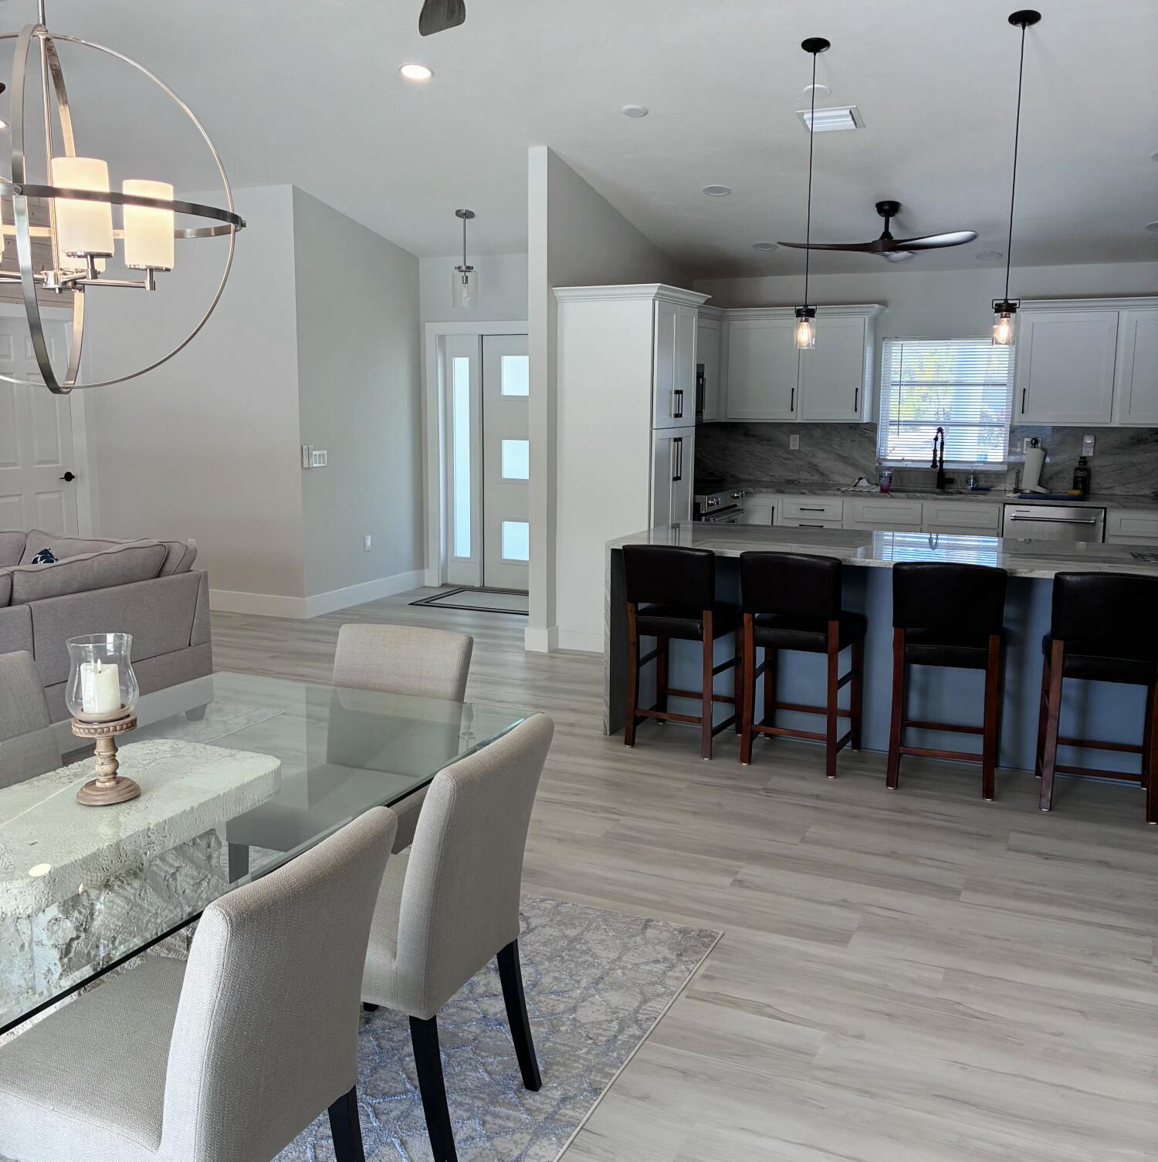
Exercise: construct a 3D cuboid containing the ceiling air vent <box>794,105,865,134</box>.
[{"bbox_3d":[1.301,-2.363,5.982,0.305,0.030,0.255,5,-2,24],"label":"ceiling air vent"}]

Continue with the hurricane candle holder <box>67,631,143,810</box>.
[{"bbox_3d":[-0.968,0.278,2.365,0.150,0.325,0.150,5,10,25],"label":"hurricane candle holder"}]

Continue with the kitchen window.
[{"bbox_3d":[2.624,-1.273,8.311,0.915,0.935,0.110,5,10,25],"label":"kitchen window"}]

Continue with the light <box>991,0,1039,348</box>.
[{"bbox_3d":[1.824,-1.667,4.858,0.130,1.335,0.130,5,10,25],"label":"light"}]

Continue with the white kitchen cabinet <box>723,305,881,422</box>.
[{"bbox_3d":[1.635,-1.573,8.495,1.100,0.820,0.389,5,10,25],"label":"white kitchen cabinet"}]

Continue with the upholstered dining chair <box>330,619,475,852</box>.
[{"bbox_3d":[-0.621,0.615,3.240,0.465,0.895,0.570,5,10,24],"label":"upholstered dining chair"}]

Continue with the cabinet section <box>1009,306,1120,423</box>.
[{"bbox_3d":[3.277,-1.431,7.774,0.610,0.770,0.330,4,10,24],"label":"cabinet section"}]

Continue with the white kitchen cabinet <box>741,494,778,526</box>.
[{"bbox_3d":[1.432,-0.245,8.680,0.310,0.876,0.609,5,10,25],"label":"white kitchen cabinet"}]

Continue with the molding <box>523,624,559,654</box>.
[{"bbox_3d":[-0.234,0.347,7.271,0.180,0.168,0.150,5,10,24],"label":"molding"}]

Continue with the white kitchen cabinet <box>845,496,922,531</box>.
[{"bbox_3d":[2.219,-0.182,8.309,0.515,0.876,0.609,5,10,25],"label":"white kitchen cabinet"}]

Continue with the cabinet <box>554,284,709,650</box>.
[{"bbox_3d":[0.345,-0.690,7.328,0.685,2.205,0.850,5,10,24],"label":"cabinet"}]

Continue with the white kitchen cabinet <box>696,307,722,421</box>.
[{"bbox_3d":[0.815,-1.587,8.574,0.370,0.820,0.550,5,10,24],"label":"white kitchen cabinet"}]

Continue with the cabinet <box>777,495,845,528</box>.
[{"bbox_3d":[1.756,-0.189,8.437,0.478,0.885,0.620,5,10,24],"label":"cabinet"}]

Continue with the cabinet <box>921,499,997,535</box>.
[{"bbox_3d":[2.684,-0.144,8.090,0.515,0.876,0.609,5,10,25],"label":"cabinet"}]

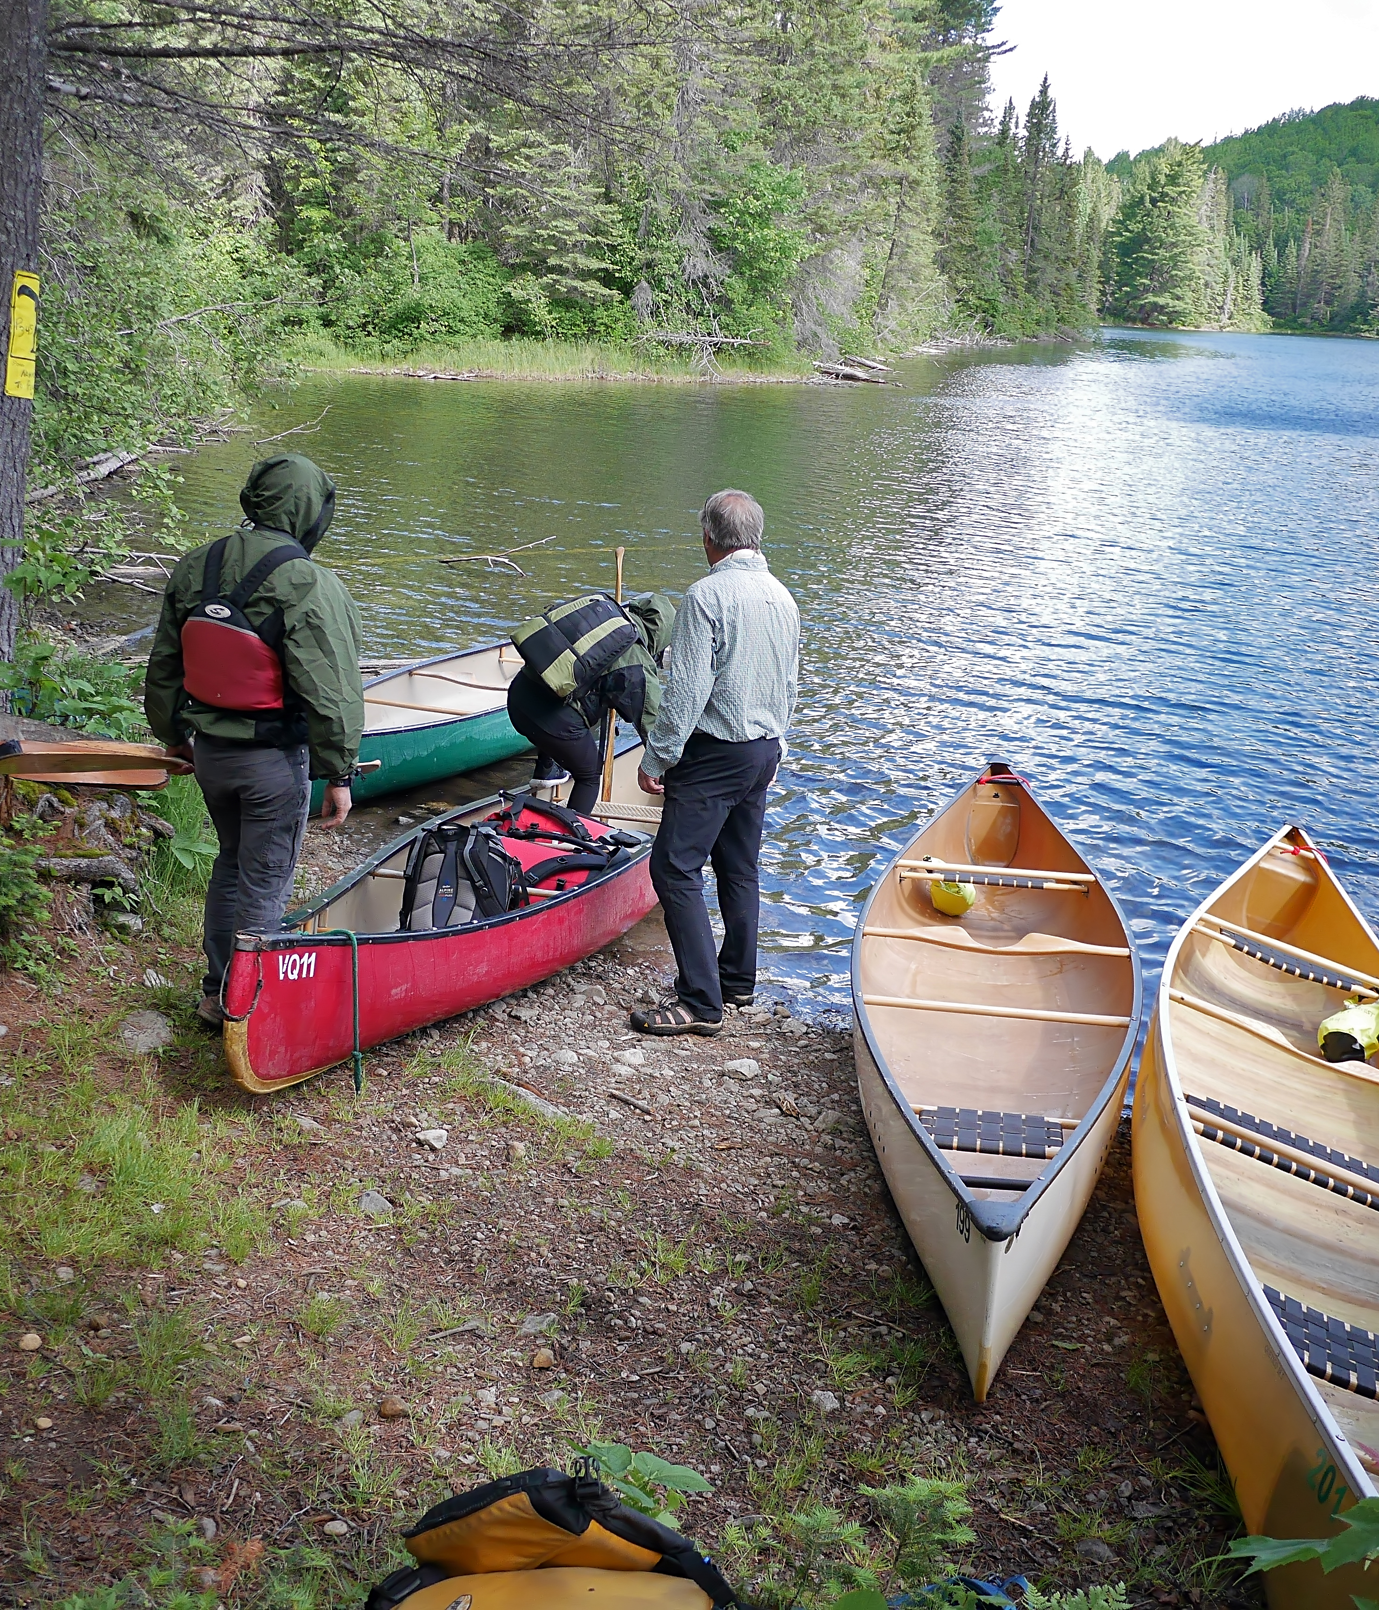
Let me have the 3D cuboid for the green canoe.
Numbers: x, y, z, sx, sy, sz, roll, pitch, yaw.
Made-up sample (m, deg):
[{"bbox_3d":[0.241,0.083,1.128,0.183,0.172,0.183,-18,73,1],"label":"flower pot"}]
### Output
[{"bbox_3d":[-1.218,-0.598,9.986,0.880,0.540,4.880,9,17,20],"label":"green canoe"}]

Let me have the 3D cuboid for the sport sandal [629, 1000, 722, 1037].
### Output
[{"bbox_3d":[-0.045,0.717,5.780,0.300,0.100,0.110,2,16,2],"label":"sport sandal"}]

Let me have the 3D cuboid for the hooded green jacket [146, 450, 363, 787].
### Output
[{"bbox_3d":[-1.315,-0.568,5.250,0.580,0.970,0.400,7,17,18],"label":"hooded green jacket"}]

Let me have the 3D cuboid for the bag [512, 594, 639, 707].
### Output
[{"bbox_3d":[-0.496,-0.666,7.500,0.470,0.220,0.330,-33,70,-26],"label":"bag"}]

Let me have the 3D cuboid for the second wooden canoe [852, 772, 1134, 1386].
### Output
[{"bbox_3d":[0.976,0.556,5.578,0.880,0.540,4.880,3,12,10],"label":"second wooden canoe"}]

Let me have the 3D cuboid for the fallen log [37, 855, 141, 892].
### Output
[{"bbox_3d":[-1.551,0.177,4.480,0.270,0.085,0.090,1,16,0],"label":"fallen log"}]

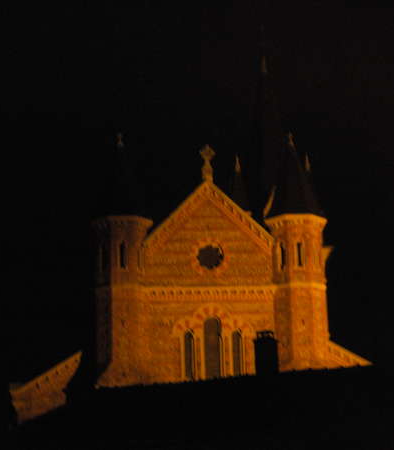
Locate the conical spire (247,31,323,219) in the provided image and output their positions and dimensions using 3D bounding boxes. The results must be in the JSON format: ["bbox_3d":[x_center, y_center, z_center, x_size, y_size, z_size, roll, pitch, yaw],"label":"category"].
[{"bbox_3d":[5.040,-6.354,102.464,4.500,12.050,4.500,-3,-14,3],"label":"conical spire"}]

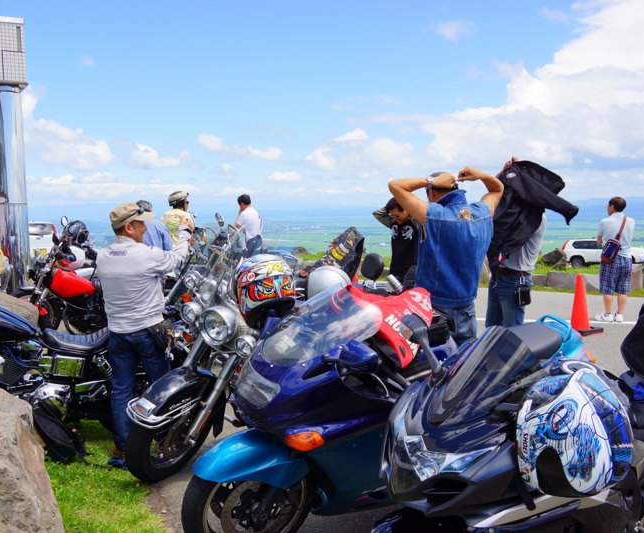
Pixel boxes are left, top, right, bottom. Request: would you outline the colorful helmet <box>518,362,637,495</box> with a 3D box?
[{"bbox_3d":[0.619,0.398,1.790,0.260,0.340,0.270,-12,0,-36],"label":"colorful helmet"}]

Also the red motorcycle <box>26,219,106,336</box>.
[{"bbox_3d":[-2.511,0.302,8.200,2.050,1.290,0.800,0,5,12],"label":"red motorcycle"}]

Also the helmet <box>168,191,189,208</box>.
[{"bbox_3d":[-1.840,-0.859,9.400,0.290,0.180,0.240,-12,8,-16],"label":"helmet"}]

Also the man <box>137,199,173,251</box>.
[{"bbox_3d":[-1.840,0.140,7.640,0.500,1.670,0.320,2,5,21],"label":"man"}]

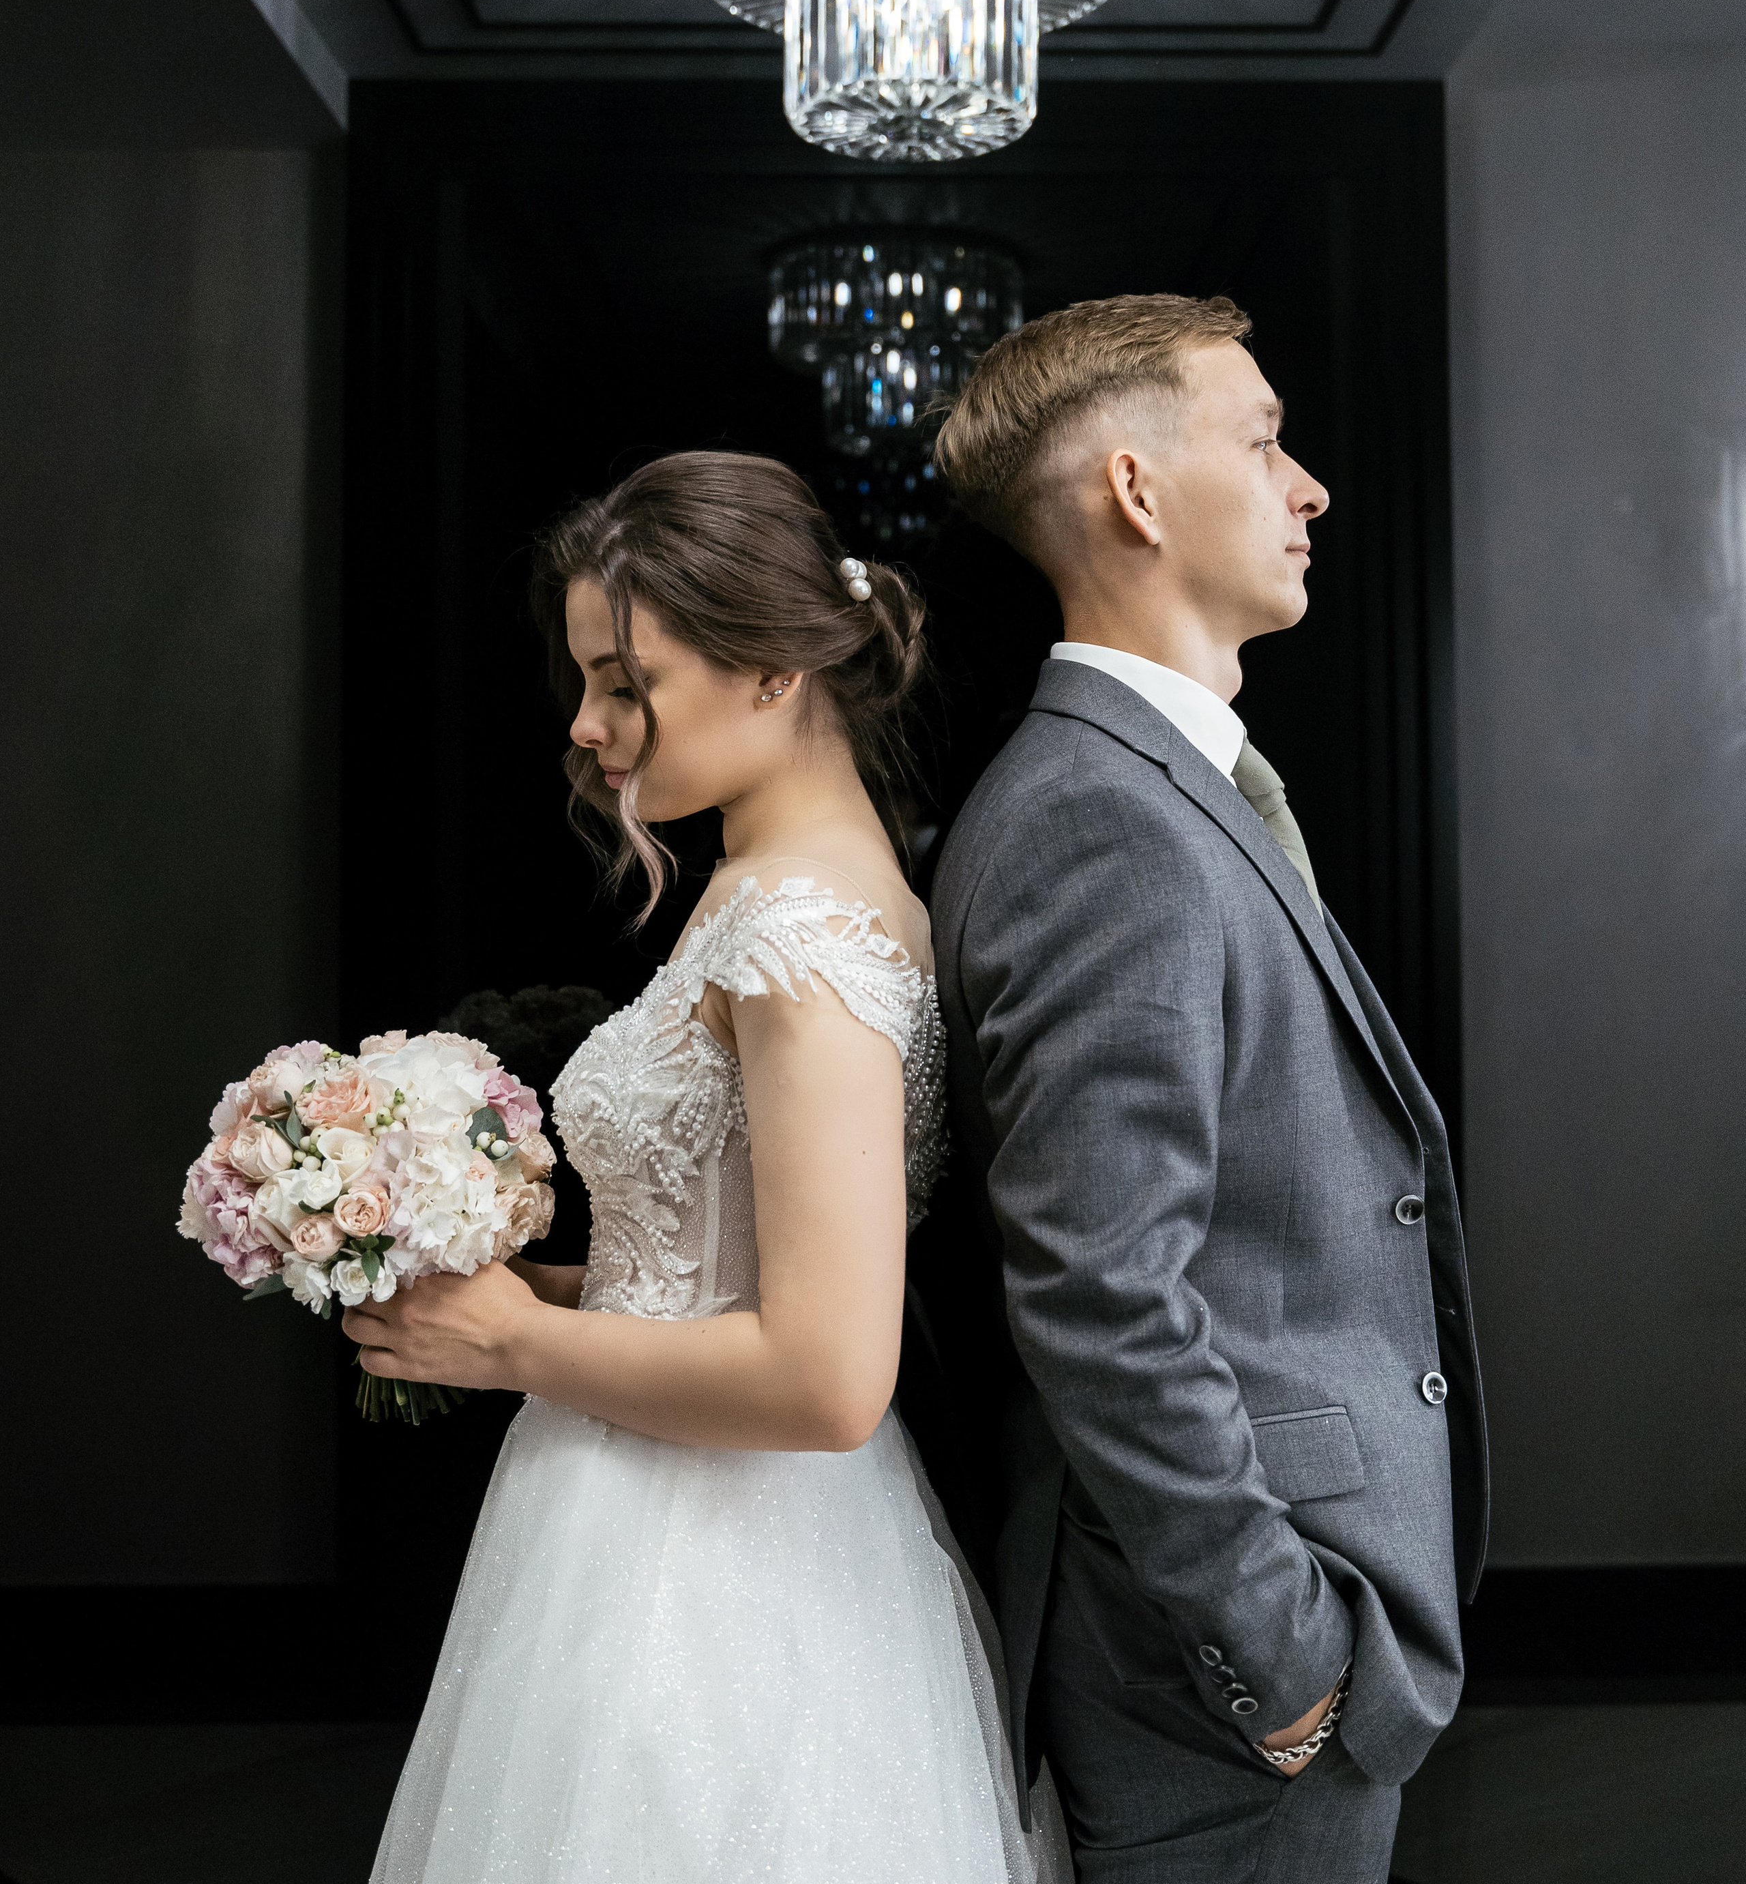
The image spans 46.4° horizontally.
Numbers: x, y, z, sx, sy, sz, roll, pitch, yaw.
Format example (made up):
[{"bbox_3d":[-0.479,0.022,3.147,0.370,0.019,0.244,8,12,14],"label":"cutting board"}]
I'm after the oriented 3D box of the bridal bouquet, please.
[{"bbox_3d":[-0.347,0.192,1.400,0.255,0.262,0.250,-7,3,0],"label":"bridal bouquet"}]

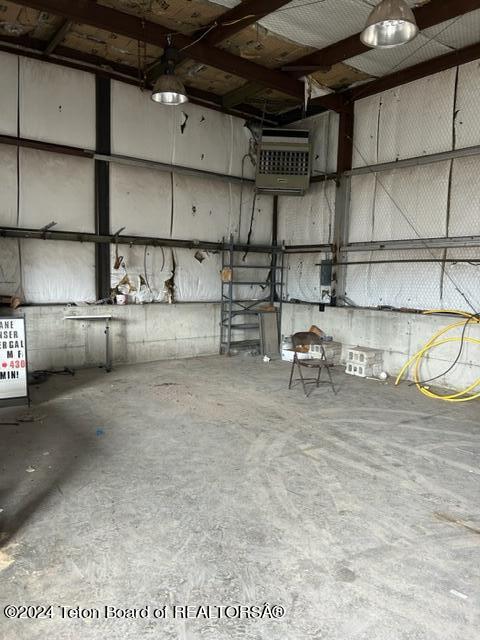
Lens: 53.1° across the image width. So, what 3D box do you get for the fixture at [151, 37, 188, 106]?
[{"bbox_3d":[-1.038,-3.710,7.053,0.546,0.857,0.546,1,5,0],"label":"fixture"}]

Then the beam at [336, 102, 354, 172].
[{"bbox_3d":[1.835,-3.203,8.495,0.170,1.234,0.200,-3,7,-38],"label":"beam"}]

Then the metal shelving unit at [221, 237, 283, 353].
[{"bbox_3d":[0.271,-0.473,9.487,1.300,2.279,0.320,-3,7,-38],"label":"metal shelving unit"}]

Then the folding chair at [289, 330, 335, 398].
[{"bbox_3d":[0.997,0.583,6.467,0.465,0.775,0.488,-1,6,-22],"label":"folding chair"}]

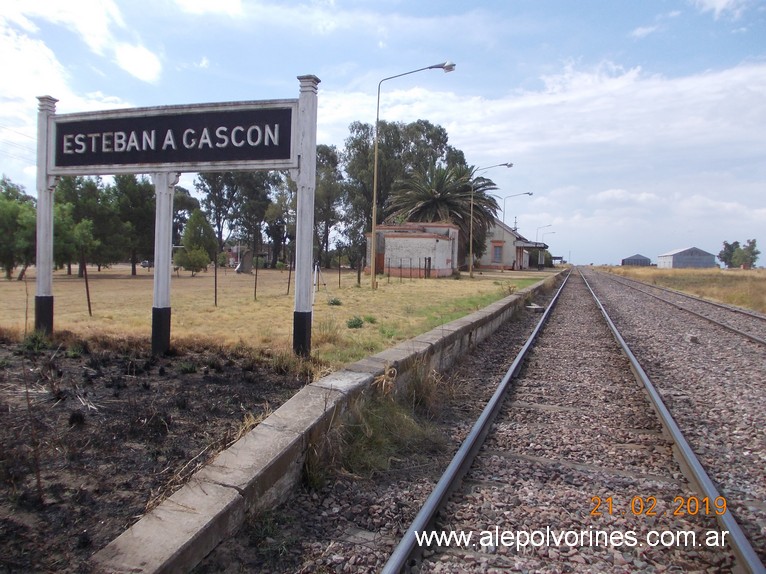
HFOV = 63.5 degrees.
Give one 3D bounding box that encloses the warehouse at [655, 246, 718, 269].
[{"bbox_3d":[85.326,-7.281,175.426,10.027,7.038,30.000,2,3,17],"label":"warehouse"}]

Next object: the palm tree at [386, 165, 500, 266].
[{"bbox_3d":[5.776,-6.487,58.746,10.600,10.203,10.600,2,3,17],"label":"palm tree"}]

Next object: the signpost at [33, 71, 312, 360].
[{"bbox_3d":[-2.790,-0.851,7.982,4.136,3.376,0.218,2,3,18],"label":"signpost"}]

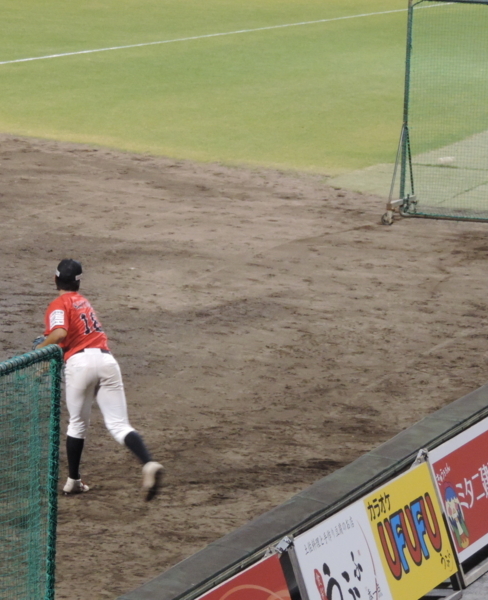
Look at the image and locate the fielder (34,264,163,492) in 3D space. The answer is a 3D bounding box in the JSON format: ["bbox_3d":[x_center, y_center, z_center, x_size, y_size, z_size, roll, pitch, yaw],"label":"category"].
[{"bbox_3d":[-1.069,0.569,31.400,0.750,1.680,1.100,-3,8,-27],"label":"fielder"}]

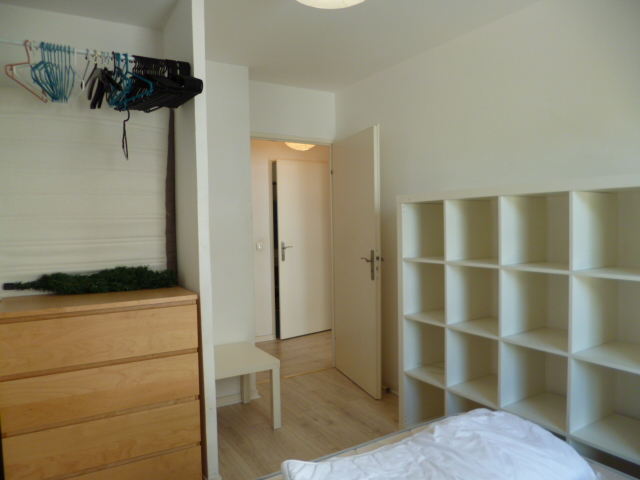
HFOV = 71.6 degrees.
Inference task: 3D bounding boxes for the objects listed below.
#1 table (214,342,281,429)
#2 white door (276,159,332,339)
[{"bbox_3d":[-0.633,1.003,2.969,0.550,0.450,0.550,-2,2,-32],"label":"table"},{"bbox_3d":[-0.148,0.110,5.292,0.820,2.037,0.045,-2,2,-38],"label":"white door"}]

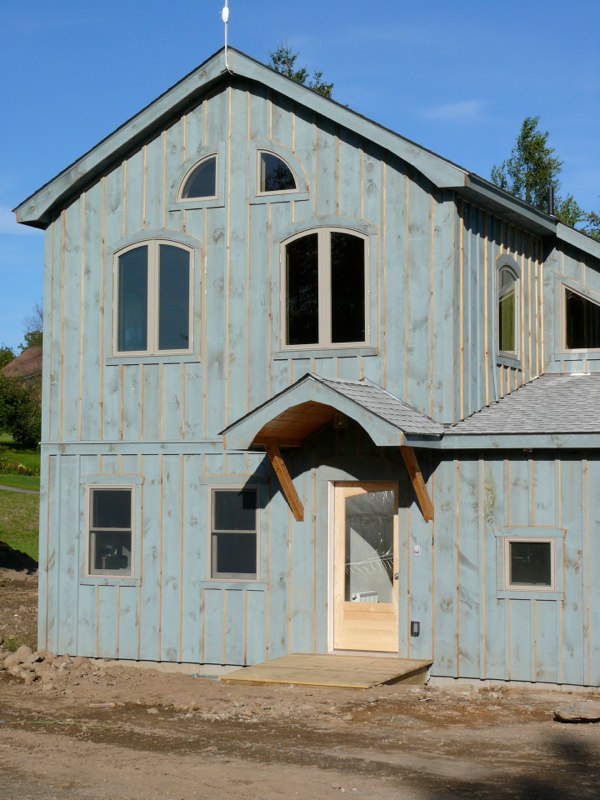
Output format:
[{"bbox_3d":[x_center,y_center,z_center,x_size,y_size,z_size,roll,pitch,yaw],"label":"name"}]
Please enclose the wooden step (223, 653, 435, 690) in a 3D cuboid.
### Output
[{"bbox_3d":[0.331,3.222,18.639,1.870,0.210,2.000,-1,-3,25],"label":"wooden step"}]

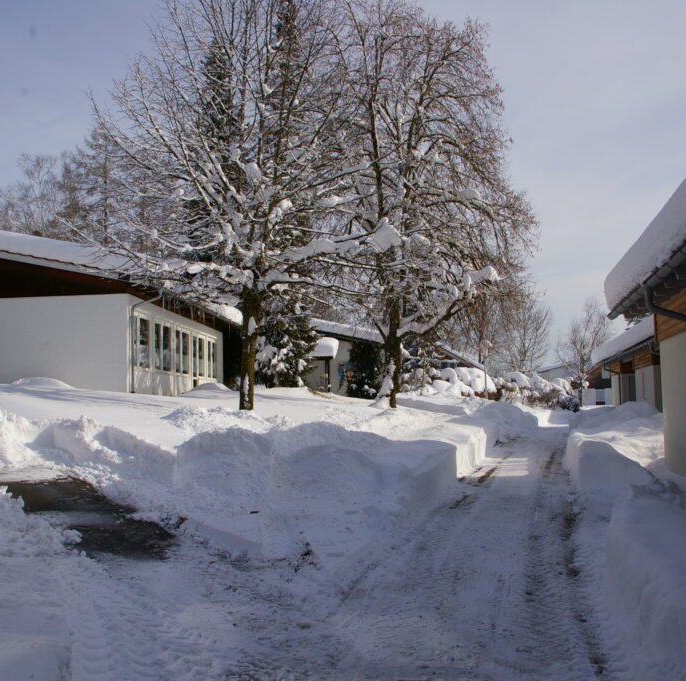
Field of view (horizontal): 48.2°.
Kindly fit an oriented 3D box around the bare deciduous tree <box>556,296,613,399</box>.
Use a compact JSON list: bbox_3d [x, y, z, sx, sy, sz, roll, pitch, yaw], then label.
[{"bbox_3d":[13.560,0.588,43.000,3.300,6.200,3.300,-1,-5,0],"label":"bare deciduous tree"}]

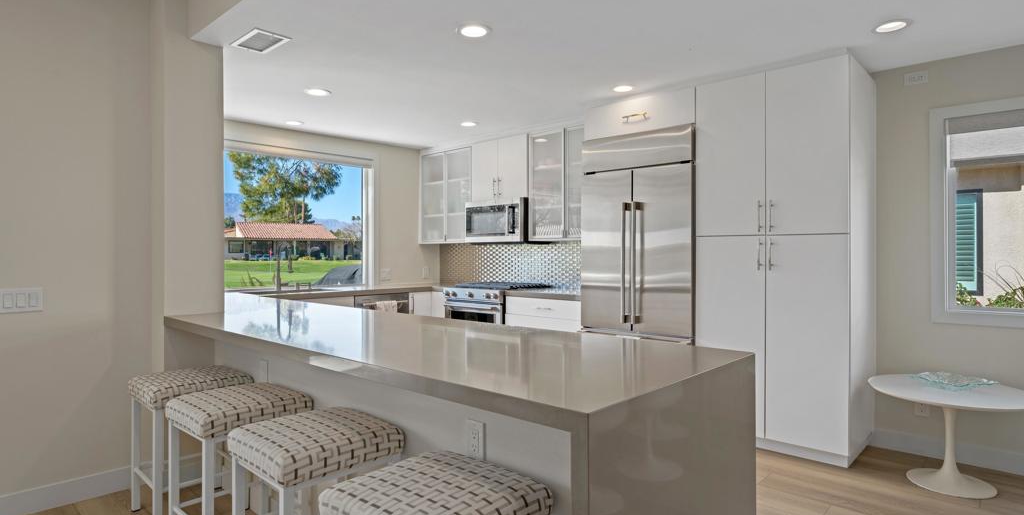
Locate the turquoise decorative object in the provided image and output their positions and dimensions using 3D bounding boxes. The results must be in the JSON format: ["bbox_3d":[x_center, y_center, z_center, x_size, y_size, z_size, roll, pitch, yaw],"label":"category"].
[{"bbox_3d":[2.373,0.673,3.055,0.295,0.058,0.295,0,0,-5],"label":"turquoise decorative object"}]

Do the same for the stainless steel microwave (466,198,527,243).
[{"bbox_3d":[-0.070,-0.351,5.696,0.757,0.419,0.400,0,0,43],"label":"stainless steel microwave"}]

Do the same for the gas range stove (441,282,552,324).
[{"bbox_3d":[-0.169,0.742,5.575,0.760,0.950,0.725,0,0,43],"label":"gas range stove"}]

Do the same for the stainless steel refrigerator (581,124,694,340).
[{"bbox_3d":[1.109,0.150,4.387,0.929,2.100,0.680,0,0,43],"label":"stainless steel refrigerator"}]

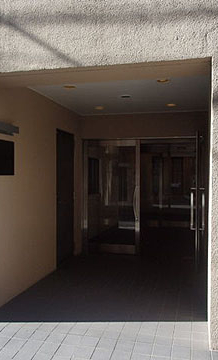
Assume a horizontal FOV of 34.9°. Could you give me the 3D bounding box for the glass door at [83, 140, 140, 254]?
[{"bbox_3d":[0.036,0.313,6.441,1.071,2.109,0.070,1,1,14],"label":"glass door"}]

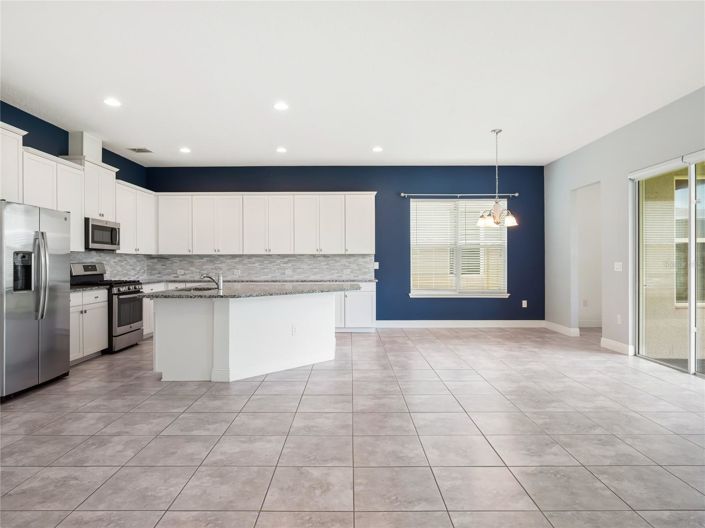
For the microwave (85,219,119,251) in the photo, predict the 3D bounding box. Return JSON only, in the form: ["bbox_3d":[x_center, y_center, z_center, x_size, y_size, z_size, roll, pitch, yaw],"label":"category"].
[{"bbox_3d":[-3.700,-0.395,5.790,0.400,0.415,0.740,0,0,0],"label":"microwave"}]

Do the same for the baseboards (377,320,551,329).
[{"bbox_3d":[2.013,1.121,7.546,3.135,0.135,0.016,0,0,0],"label":"baseboards"}]

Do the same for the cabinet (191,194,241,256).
[{"bbox_3d":[-2.430,-0.713,7.515,0.905,1.080,0.330,0,0,0],"label":"cabinet"}]

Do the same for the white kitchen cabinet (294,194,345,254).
[{"bbox_3d":[-0.589,-0.717,7.520,0.915,1.090,0.340,0,0,0],"label":"white kitchen cabinet"}]

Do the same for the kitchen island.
[{"bbox_3d":[-0.990,0.763,5.040,2.220,0.914,2.120,0,0,0],"label":"kitchen island"}]

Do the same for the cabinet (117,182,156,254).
[{"bbox_3d":[-3.700,-0.715,6.750,0.340,1.090,1.200,0,0,-1],"label":"cabinet"}]

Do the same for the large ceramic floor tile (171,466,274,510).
[{"bbox_3d":[-0.685,1.217,2.217,0.460,0.010,0.436,0,0,0],"label":"large ceramic floor tile"}]

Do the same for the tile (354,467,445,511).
[{"bbox_3d":[0.235,1.217,2.219,0.460,0.010,0.436,0,0,0],"label":"tile"}]

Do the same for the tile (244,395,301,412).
[{"bbox_3d":[-0.689,1.211,3.526,0.460,0.010,0.436,0,0,0],"label":"tile"}]

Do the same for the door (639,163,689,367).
[{"bbox_3d":[3.740,0.030,4.890,0.060,2.360,0.880,0,0,-1],"label":"door"}]

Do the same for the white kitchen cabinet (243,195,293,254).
[{"bbox_3d":[-1.520,-0.715,7.500,0.920,1.080,0.330,0,0,0],"label":"white kitchen cabinet"}]

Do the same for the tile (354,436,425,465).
[{"bbox_3d":[0.238,1.222,2.665,0.457,0.015,0.448,0,0,0],"label":"tile"}]

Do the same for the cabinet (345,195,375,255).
[{"bbox_3d":[0.145,-0.717,7.520,0.540,1.090,0.340,0,0,0],"label":"cabinet"}]

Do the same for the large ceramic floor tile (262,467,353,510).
[{"bbox_3d":[-0.225,1.217,2.218,0.460,0.010,0.436,0,0,0],"label":"large ceramic floor tile"}]

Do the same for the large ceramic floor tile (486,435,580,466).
[{"bbox_3d":[1.158,1.222,2.665,0.457,0.015,0.448,0,0,0],"label":"large ceramic floor tile"}]

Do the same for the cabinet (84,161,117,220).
[{"bbox_3d":[-3.730,-1.010,5.820,0.330,0.780,0.750,0,0,0],"label":"cabinet"}]

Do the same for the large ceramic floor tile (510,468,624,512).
[{"bbox_3d":[1.155,1.217,2.222,0.460,0.010,0.436,0,0,0],"label":"large ceramic floor tile"}]

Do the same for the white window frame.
[{"bbox_3d":[2.010,-0.285,7.680,1.880,1.860,0.110,0,0,0],"label":"white window frame"}]

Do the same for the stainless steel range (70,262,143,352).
[{"bbox_3d":[-3.525,0.615,5.820,0.690,1.190,0.755,0,0,0],"label":"stainless steel range"}]

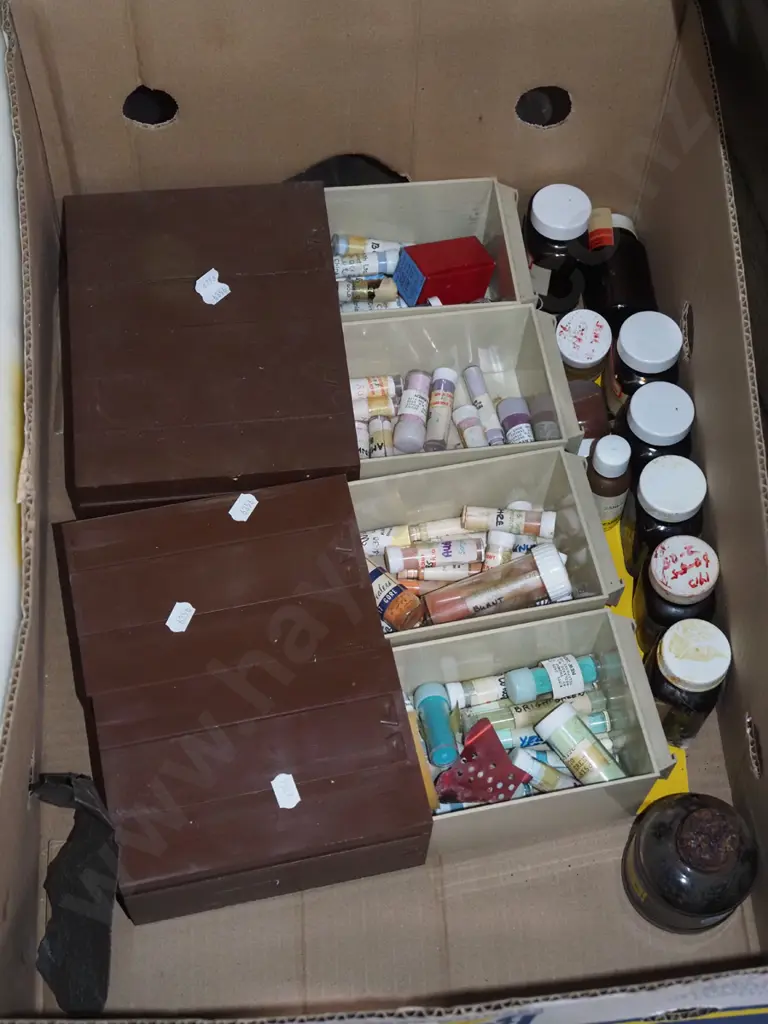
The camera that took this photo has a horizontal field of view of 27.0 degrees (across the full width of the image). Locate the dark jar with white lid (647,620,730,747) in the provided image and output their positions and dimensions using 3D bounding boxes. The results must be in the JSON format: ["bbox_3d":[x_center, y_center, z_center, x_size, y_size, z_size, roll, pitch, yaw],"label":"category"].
[{"bbox_3d":[0.165,0.096,0.889,0.041,0.086,0.041,1,62,-2],"label":"dark jar with white lid"}]

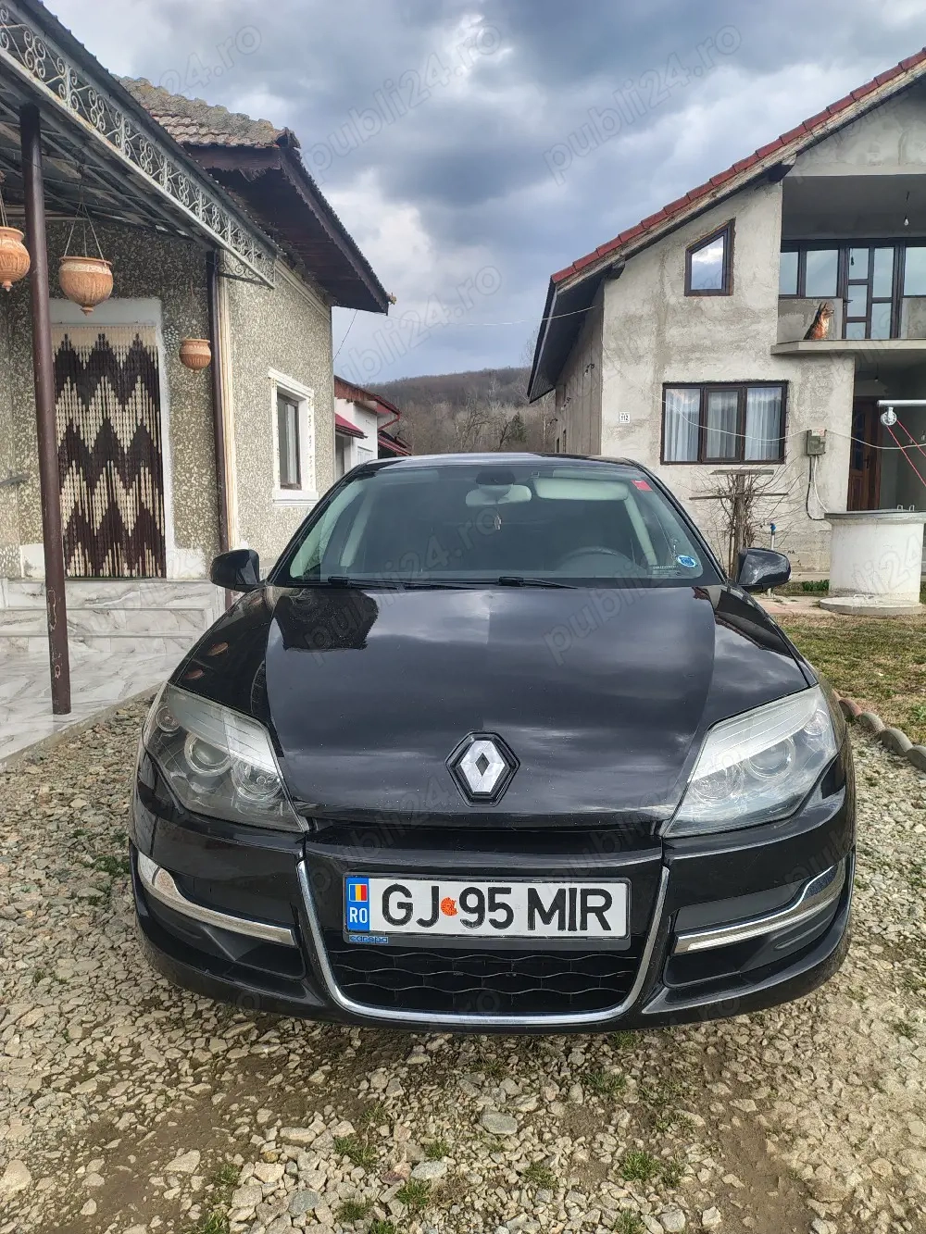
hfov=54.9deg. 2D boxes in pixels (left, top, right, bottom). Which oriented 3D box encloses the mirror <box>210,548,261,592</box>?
[{"bbox_3d":[-0.825,-0.167,3.250,0.210,0.160,0.140,0,7,3],"label":"mirror"}]

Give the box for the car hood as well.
[{"bbox_3d":[0.085,0.130,2.265,1.480,0.370,1.270,0,7,3],"label":"car hood"}]

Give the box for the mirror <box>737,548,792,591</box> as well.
[{"bbox_3d":[1.058,-0.166,3.160,0.210,0.160,0.140,0,7,3],"label":"mirror"}]

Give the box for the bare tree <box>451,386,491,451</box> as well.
[{"bbox_3d":[0.506,-10.619,55.000,2.500,7.200,2.500,-1,7,0],"label":"bare tree"}]

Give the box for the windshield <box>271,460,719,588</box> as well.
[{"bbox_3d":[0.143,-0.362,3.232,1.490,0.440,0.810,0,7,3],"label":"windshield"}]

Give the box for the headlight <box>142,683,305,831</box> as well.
[{"bbox_3d":[-0.532,0.289,2.008,0.490,0.220,0.450,1,7,11],"label":"headlight"}]

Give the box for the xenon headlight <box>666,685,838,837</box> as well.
[{"bbox_3d":[0.666,0.292,1.937,0.490,0.220,0.450,-1,7,-5],"label":"xenon headlight"}]

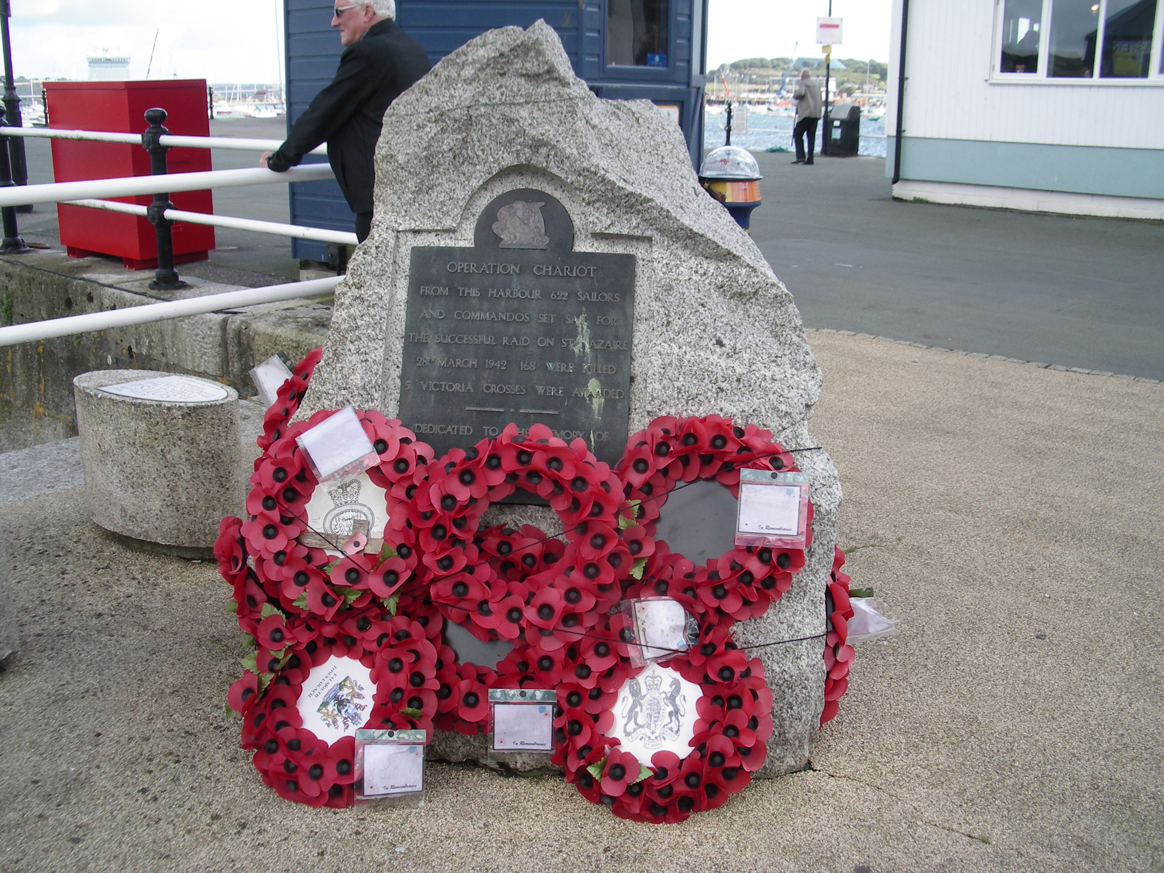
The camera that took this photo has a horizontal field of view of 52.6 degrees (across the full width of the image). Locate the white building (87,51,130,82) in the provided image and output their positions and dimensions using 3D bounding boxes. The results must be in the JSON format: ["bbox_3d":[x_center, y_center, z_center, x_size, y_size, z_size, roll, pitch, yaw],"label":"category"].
[{"bbox_3d":[-261.667,-202.654,650.000,23.000,20.000,18.000,-6,18,-20],"label":"white building"}]

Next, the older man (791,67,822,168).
[{"bbox_3d":[4.080,-5.776,21.237,0.450,1.690,0.500,10,19,29],"label":"older man"}]

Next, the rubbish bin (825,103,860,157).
[{"bbox_3d":[5.280,-6.216,23.820,0.540,1.060,0.600,11,20,32],"label":"rubbish bin"}]

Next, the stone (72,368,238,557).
[{"bbox_3d":[-1.400,0.070,3.938,0.670,0.490,0.370,9,19,27],"label":"stone"}]

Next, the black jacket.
[{"bbox_3d":[-0.860,-1.137,4.253,0.580,0.700,0.480,9,19,27],"label":"black jacket"}]

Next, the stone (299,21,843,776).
[{"bbox_3d":[-0.040,-0.105,2.632,1.270,1.580,0.600,1,17,3],"label":"stone"}]

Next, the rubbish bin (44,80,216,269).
[{"bbox_3d":[-3.700,-2.122,9.596,1.170,1.420,0.710,12,21,35],"label":"rubbish bin"}]

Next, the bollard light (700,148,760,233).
[{"bbox_3d":[0.960,-1.372,7.733,0.430,1.060,0.430,0,17,0],"label":"bollard light"}]

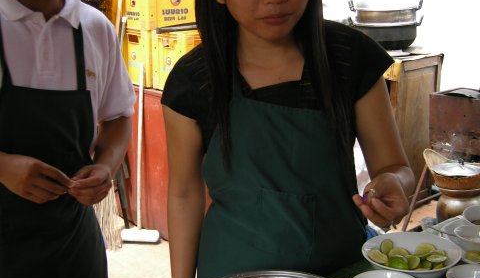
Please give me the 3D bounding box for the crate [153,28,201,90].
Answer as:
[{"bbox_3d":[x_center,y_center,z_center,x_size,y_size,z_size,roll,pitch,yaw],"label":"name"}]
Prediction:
[{"bbox_3d":[-0.245,-0.453,3.757,0.400,0.322,0.293,-13,19,-41],"label":"crate"}]

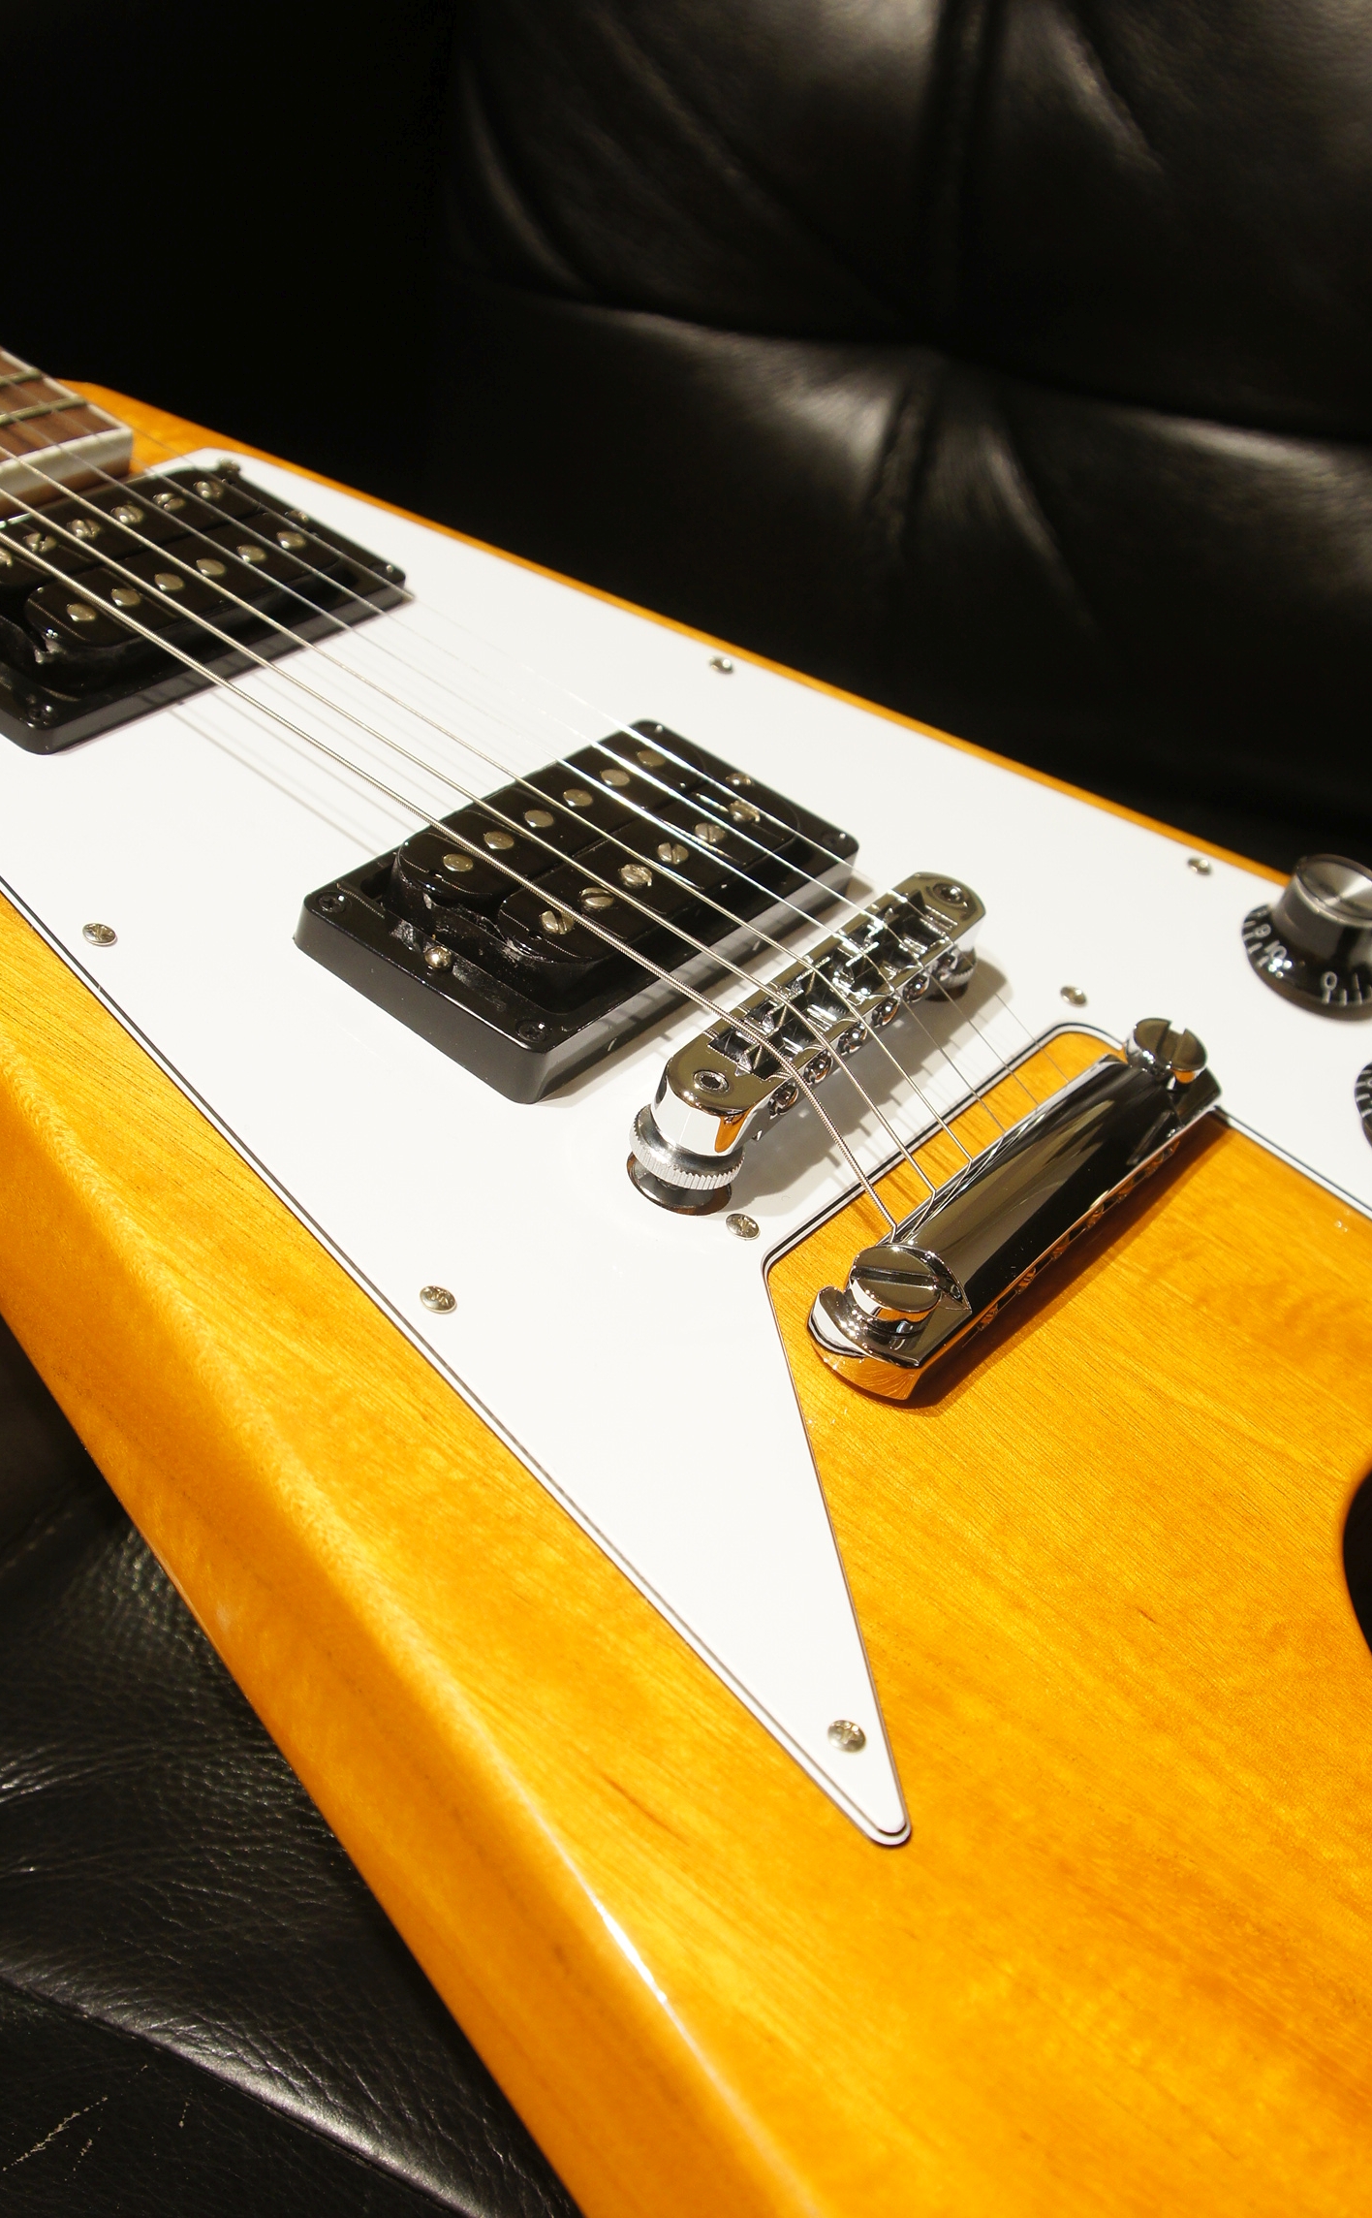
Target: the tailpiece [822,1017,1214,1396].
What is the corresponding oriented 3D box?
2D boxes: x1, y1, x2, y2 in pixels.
[{"bbox_3d":[0.050,0.011,0.395,0.018,0.013,0.100,35,40,17],"label":"tailpiece"}]

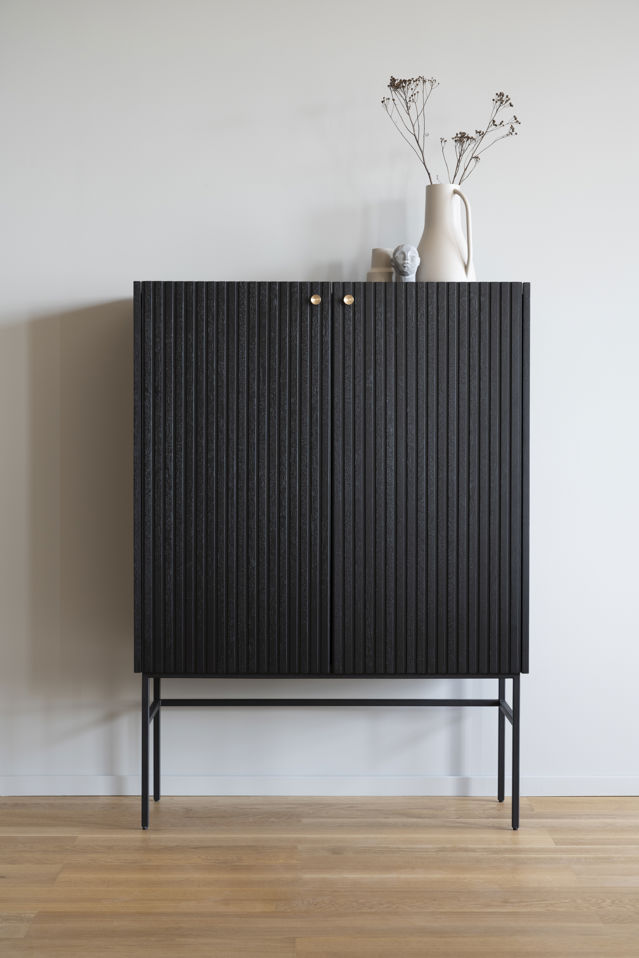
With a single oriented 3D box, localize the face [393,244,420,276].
[{"bbox_3d":[0.226,-0.568,4.290,0.073,0.084,0.075,0,1,0],"label":"face"}]

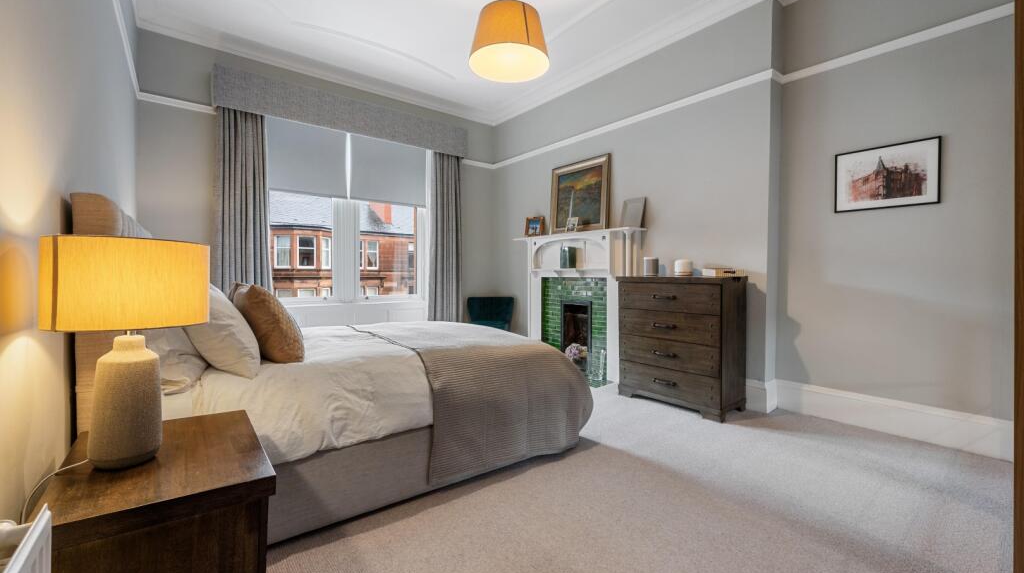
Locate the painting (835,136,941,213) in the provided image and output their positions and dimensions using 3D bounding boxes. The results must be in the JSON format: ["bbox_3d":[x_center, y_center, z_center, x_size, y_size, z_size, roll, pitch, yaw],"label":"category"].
[{"bbox_3d":[2.456,-0.719,2.628,0.027,0.412,0.512,0,1,-44],"label":"painting"}]

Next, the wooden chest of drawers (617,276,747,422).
[{"bbox_3d":[1.394,0.445,3.315,0.456,1.045,0.906,0,1,-41],"label":"wooden chest of drawers"}]

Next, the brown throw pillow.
[{"bbox_3d":[-1.159,0.173,1.865,0.176,0.392,0.421,-32,18,-31],"label":"brown throw pillow"}]

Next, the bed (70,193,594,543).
[{"bbox_3d":[-0.843,0.338,2.400,2.166,1.235,1.509,0,1,-36],"label":"bed"}]

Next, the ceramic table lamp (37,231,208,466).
[{"bbox_3d":[-0.961,0.156,1.001,0.304,0.539,0.304,0,1,-36],"label":"ceramic table lamp"}]

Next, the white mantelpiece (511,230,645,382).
[{"bbox_3d":[0.636,0.196,4.379,0.255,1.514,1.548,0,1,-42],"label":"white mantelpiece"}]

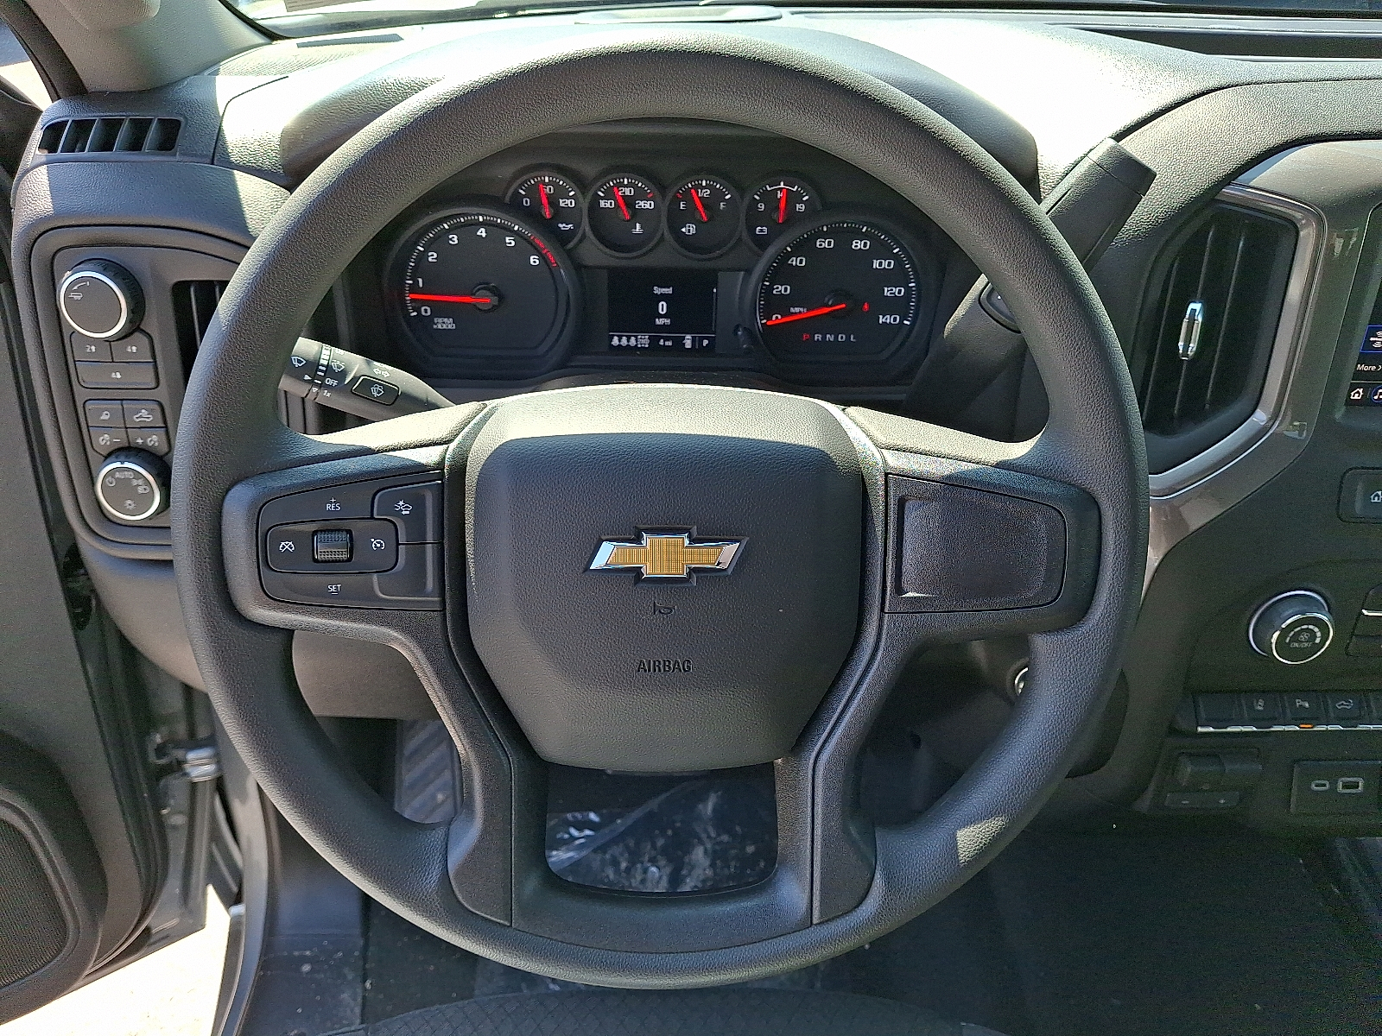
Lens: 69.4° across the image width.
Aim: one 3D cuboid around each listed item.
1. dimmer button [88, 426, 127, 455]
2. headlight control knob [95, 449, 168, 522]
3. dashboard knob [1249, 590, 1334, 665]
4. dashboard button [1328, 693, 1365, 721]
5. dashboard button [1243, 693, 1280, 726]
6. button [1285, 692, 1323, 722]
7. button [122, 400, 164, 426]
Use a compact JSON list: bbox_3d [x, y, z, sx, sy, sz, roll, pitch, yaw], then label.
[{"bbox_3d":[-0.357,-0.048,0.613,0.023,0.017,0.008,0,19,0],"label":"dimmer button"},{"bbox_3d":[-0.332,-0.019,0.595,0.045,0.045,0.016,-1,24,-2],"label":"headlight control knob"},{"bbox_3d":[0.369,0.069,0.608,0.049,0.049,0.018,-1,27,-2],"label":"dashboard knob"},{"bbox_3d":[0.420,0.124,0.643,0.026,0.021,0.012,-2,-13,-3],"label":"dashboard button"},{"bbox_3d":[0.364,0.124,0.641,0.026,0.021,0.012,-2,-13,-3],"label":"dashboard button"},{"bbox_3d":[0.356,0.110,0.580,0.022,0.009,0.017,0,74,0],"label":"button"},{"bbox_3d":[-0.332,-0.064,0.607,0.024,0.017,0.008,0,19,0],"label":"button"}]

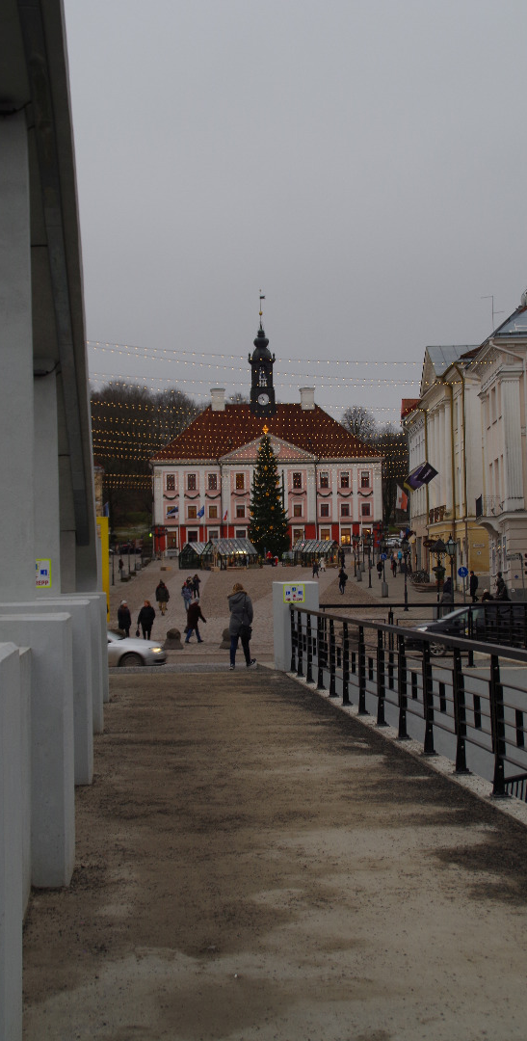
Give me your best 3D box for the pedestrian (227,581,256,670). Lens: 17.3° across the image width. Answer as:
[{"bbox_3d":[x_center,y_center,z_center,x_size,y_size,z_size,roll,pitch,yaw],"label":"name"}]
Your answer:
[{"bbox_3d":[-0.416,2.082,34.000,0.560,1.680,0.460,-1,0,5],"label":"pedestrian"}]

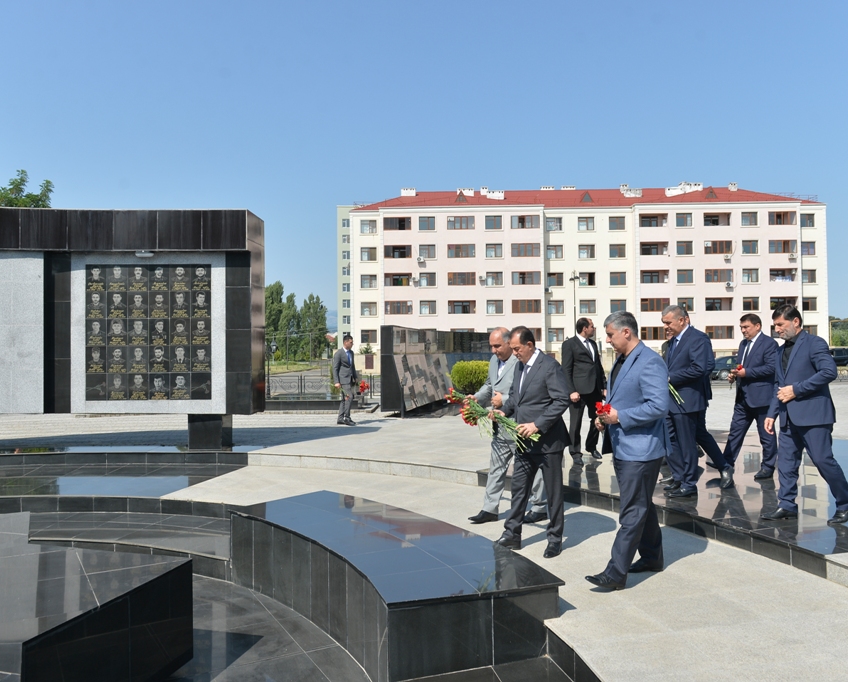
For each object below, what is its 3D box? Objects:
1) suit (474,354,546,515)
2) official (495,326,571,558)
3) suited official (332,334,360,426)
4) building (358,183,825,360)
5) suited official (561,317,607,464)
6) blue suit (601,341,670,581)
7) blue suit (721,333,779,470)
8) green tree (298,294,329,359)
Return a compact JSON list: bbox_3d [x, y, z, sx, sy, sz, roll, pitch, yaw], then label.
[{"bbox_3d":[0.803,0.851,6.188,0.540,1.460,0.520,0,-1,-20],"label":"suit"},{"bbox_3d":[0.834,0.744,5.200,0.580,1.710,0.580,0,-2,-28],"label":"official"},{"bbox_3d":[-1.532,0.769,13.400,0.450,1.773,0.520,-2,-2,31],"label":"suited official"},{"bbox_3d":[17.223,-7.474,78.637,50.500,20.500,13.000,-1,-1,0],"label":"building"},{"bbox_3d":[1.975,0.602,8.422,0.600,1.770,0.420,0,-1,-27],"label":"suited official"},{"bbox_3d":[1.414,0.783,4.568,0.490,1.530,0.520,-1,-1,-6],"label":"blue suit"},{"bbox_3d":[3.612,0.632,7.550,0.660,1.451,0.560,0,-2,-22],"label":"blue suit"},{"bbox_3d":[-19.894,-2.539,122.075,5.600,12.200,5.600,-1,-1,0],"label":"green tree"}]

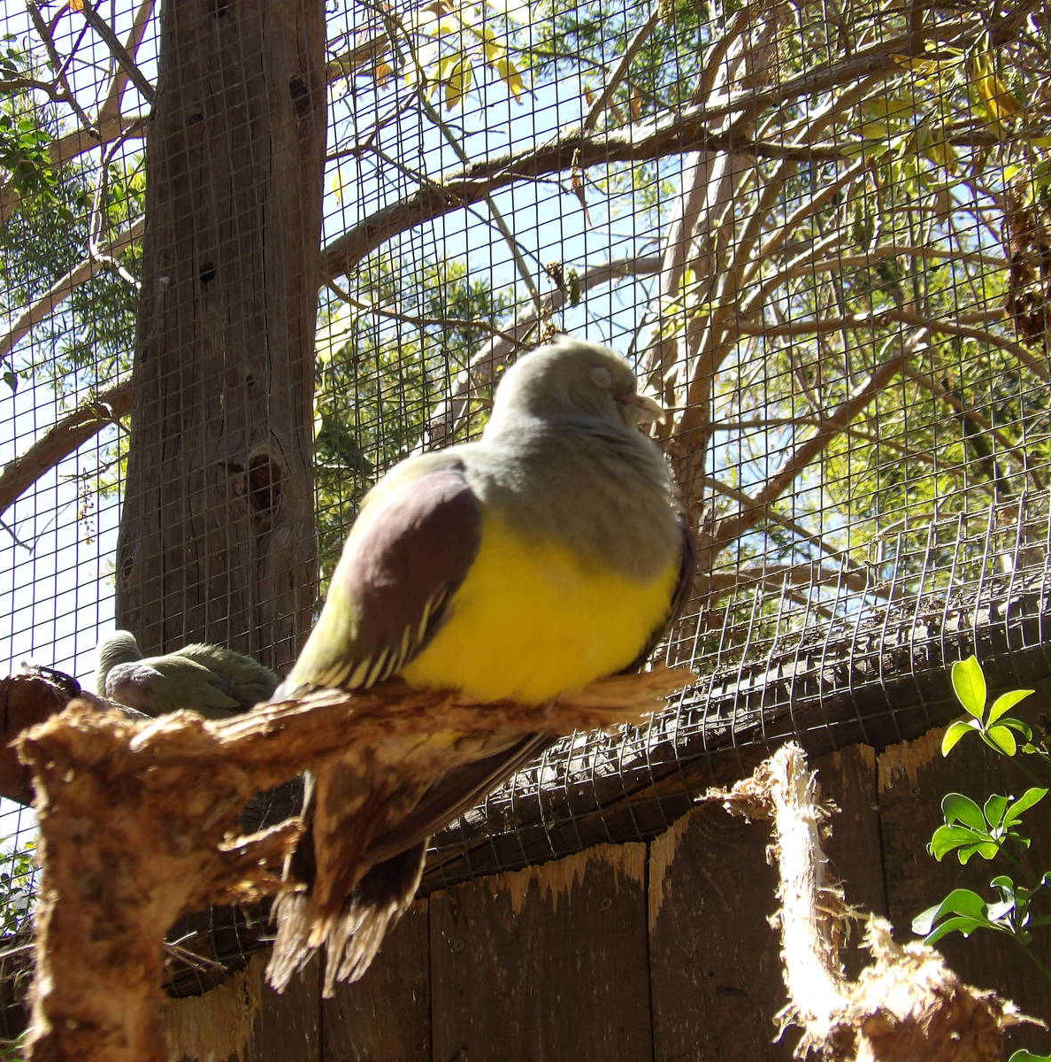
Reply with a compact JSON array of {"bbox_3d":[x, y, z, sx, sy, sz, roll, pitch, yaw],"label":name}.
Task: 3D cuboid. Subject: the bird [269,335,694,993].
[{"bbox_3d":[-0.015,0.038,0.970,0.120,0.205,0.165,19,-34,-33],"label":"bird"}]

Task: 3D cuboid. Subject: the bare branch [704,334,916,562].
[{"bbox_3d":[0.281,-0.082,2.900,0.310,0.045,0.060,-47,-20,-3],"label":"bare branch"}]

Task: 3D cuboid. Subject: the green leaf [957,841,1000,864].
[{"bbox_3d":[0.252,0.179,1.640,0.024,0.014,0.026,-1,-28,0],"label":"green leaf"}]

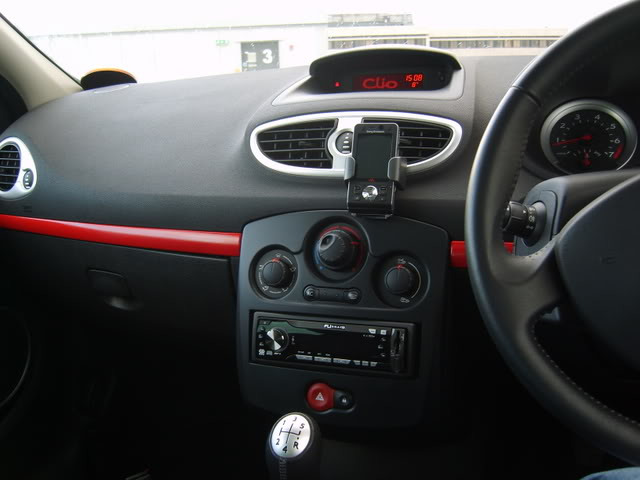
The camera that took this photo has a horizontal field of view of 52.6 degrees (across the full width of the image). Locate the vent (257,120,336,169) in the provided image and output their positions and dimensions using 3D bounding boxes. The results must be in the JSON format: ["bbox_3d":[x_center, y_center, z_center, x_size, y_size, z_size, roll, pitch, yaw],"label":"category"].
[{"bbox_3d":[-0.028,-0.114,0.775,0.097,0.055,0.032,2,-11,20],"label":"vent"}]

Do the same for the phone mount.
[{"bbox_3d":[0.061,-0.058,0.715,0.060,0.066,0.036,2,-8,18],"label":"phone mount"}]

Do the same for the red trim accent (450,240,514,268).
[{"bbox_3d":[0.171,0.015,0.682,0.068,0.028,0.018,2,1,20],"label":"red trim accent"}]

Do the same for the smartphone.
[{"bbox_3d":[0.058,-0.078,0.712,0.050,0.099,0.013,2,-8,18],"label":"smartphone"}]

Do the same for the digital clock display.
[{"bbox_3d":[0.092,-0.213,0.870,0.097,0.023,0.012,2,1,20],"label":"digital clock display"}]

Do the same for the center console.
[{"bbox_3d":[0.024,0.080,0.720,0.232,0.217,0.070,2,1,20],"label":"center console"}]

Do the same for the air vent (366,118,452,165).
[{"bbox_3d":[0.099,-0.111,0.725,0.097,0.055,0.032,2,-11,20],"label":"air vent"}]

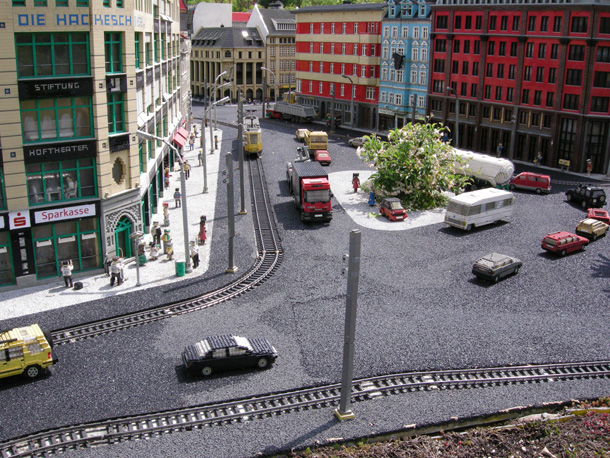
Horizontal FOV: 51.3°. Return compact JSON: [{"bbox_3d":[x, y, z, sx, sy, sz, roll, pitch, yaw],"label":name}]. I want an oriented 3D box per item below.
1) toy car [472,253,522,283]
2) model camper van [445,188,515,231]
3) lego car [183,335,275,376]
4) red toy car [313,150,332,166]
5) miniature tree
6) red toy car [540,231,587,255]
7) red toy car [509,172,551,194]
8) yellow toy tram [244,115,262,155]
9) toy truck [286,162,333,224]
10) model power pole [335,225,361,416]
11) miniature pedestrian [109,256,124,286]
[{"bbox_3d":[0.691,0.130,2.266,0.190,0.056,0.081,-13,22,-40],"label":"toy car"},{"bbox_3d":[0.805,-0.100,2.928,0.330,0.132,0.118,-11,21,-37],"label":"model camper van"},{"bbox_3d":[-0.183,0.309,1.573,0.230,0.066,0.080,-4,17,-17],"label":"lego car"},{"bbox_3d":[0.125,-0.483,4.292,0.088,0.067,0.200,-1,17,-9],"label":"red toy car"},{"bbox_3d":[0.593,-0.377,3.388,0.590,0.395,0.560,1,16,0],"label":"miniature tree"},{"bbox_3d":[1.046,0.052,2.546,0.195,0.063,0.078,-10,20,-34],"label":"red toy car"},{"bbox_3d":[1.275,-0.264,3.605,0.210,0.092,0.090,4,17,9],"label":"red toy car"},{"bbox_3d":[-0.394,-0.686,4.747,0.117,0.180,0.800,-1,17,-6],"label":"yellow toy tram"},{"bbox_3d":[0.030,-0.189,3.066,0.130,0.190,0.443,-1,17,-7],"label":"toy truck"},{"bbox_3d":[0.091,0.212,1.370,0.035,0.437,0.039,-7,19,-24],"label":"model power pole"},{"bbox_3d":[-0.619,0.137,2.068,0.046,0.097,0.035,3,16,5],"label":"miniature pedestrian"}]

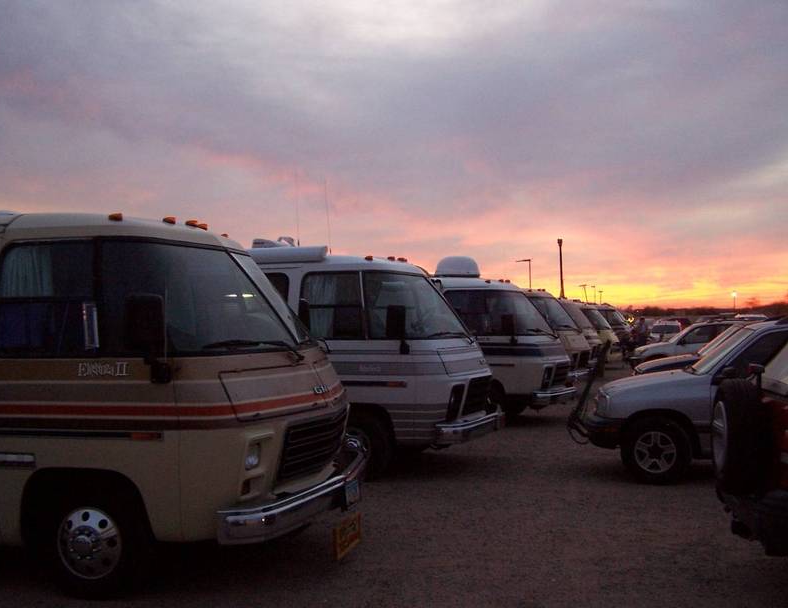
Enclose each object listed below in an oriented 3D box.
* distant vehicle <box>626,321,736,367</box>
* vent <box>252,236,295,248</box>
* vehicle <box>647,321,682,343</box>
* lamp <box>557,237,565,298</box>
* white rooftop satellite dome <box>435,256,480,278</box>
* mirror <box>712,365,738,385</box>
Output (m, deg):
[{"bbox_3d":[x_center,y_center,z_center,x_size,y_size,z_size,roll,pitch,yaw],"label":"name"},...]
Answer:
[{"bbox_3d":[8.655,1.272,23.788,4.500,1.680,1.800,-2,-2,15],"label":"distant vehicle"},{"bbox_3d":[-1.497,-0.696,11.050,0.480,0.280,0.450,-2,-2,17],"label":"vent"},{"bbox_3d":[15.721,1.841,51.500,1.850,1.740,4.600,-2,-2,18],"label":"vehicle"},{"bbox_3d":[12.314,-0.862,65.000,0.420,8.000,0.420,-1,-2,0],"label":"lamp"},{"bbox_3d":[1.137,-0.663,15.969,0.810,0.380,0.810,0,-1,0],"label":"white rooftop satellite dome"},{"bbox_3d":[3.271,0.684,8.750,0.170,0.170,0.230,-2,-2,15],"label":"mirror"}]

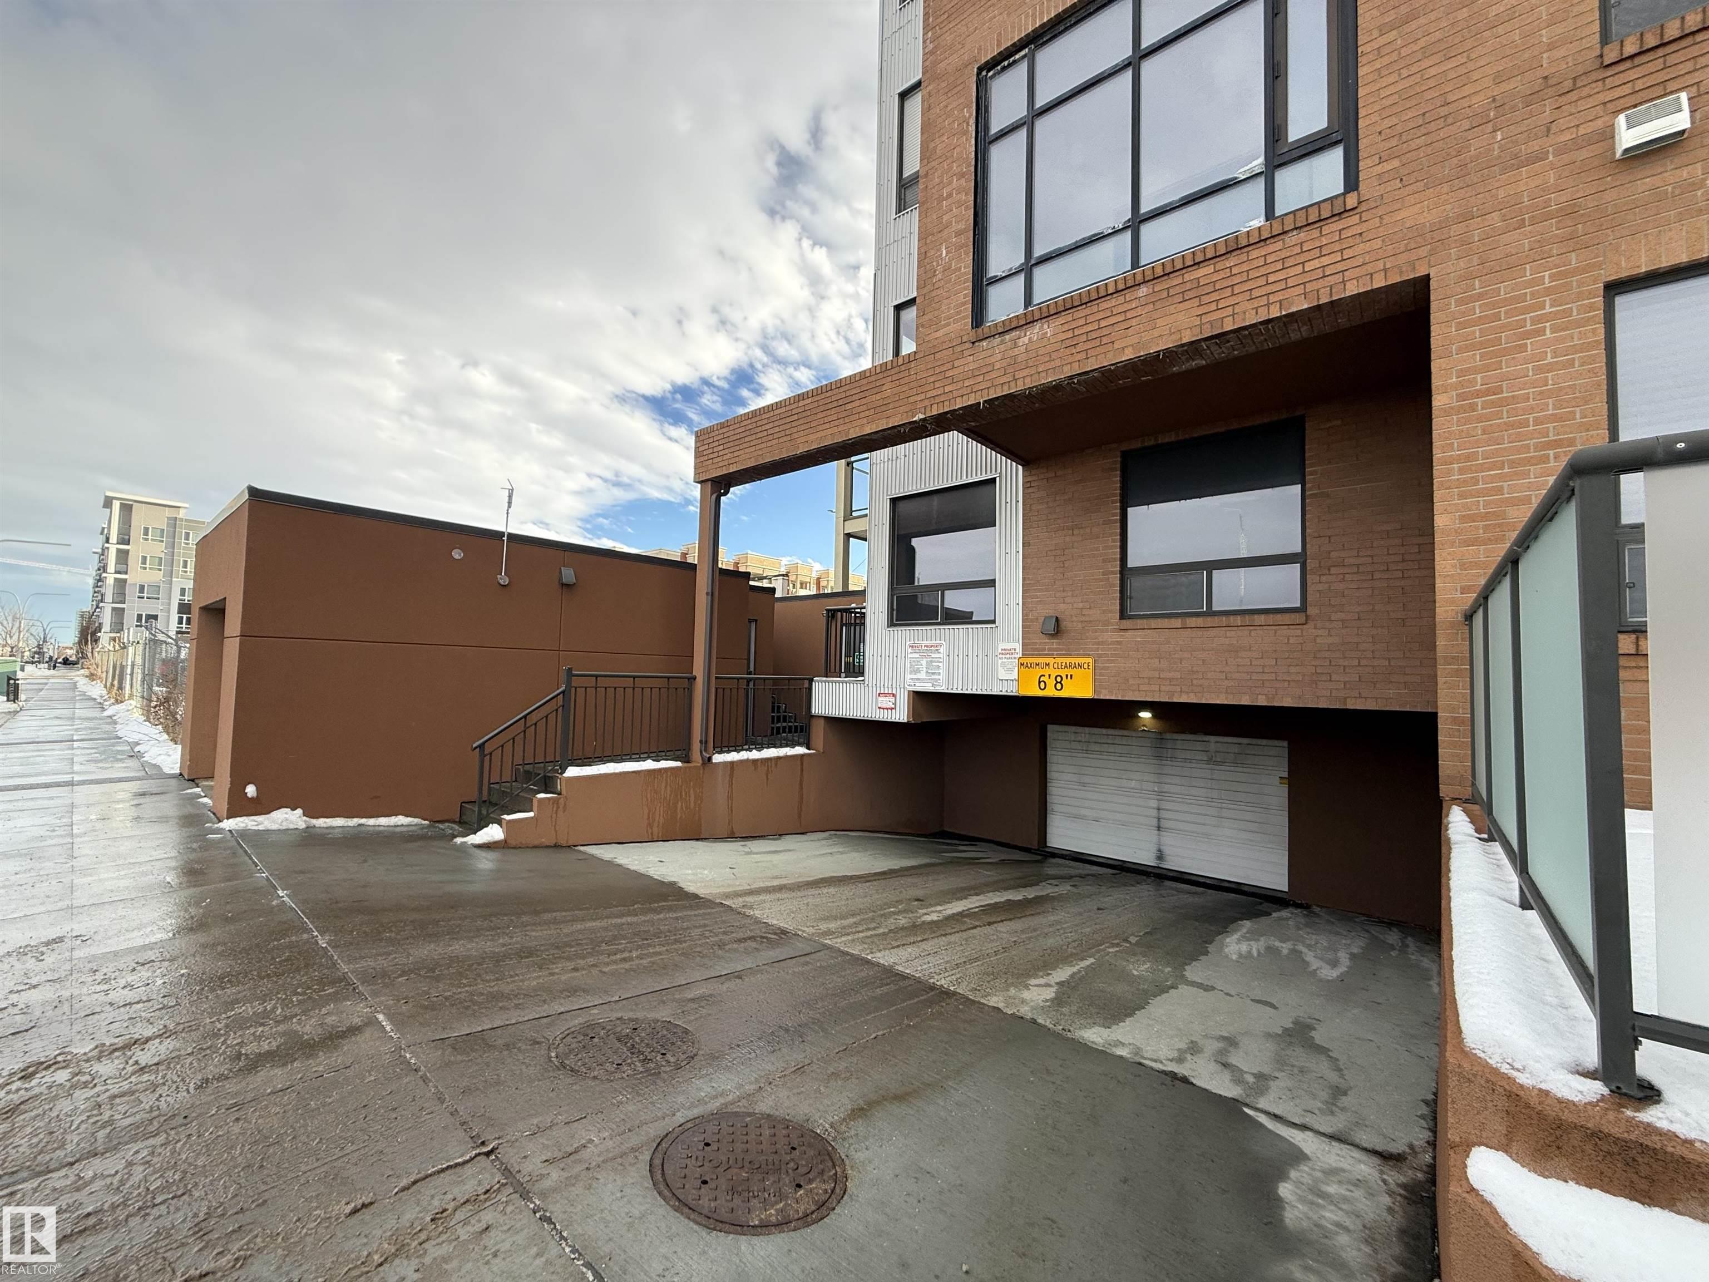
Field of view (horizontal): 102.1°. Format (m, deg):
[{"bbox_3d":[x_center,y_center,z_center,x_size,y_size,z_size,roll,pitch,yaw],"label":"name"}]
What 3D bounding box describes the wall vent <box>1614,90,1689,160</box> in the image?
[{"bbox_3d":[3.981,-2.588,3.448,0.238,0.220,0.110,-1,-4,41],"label":"wall vent"}]

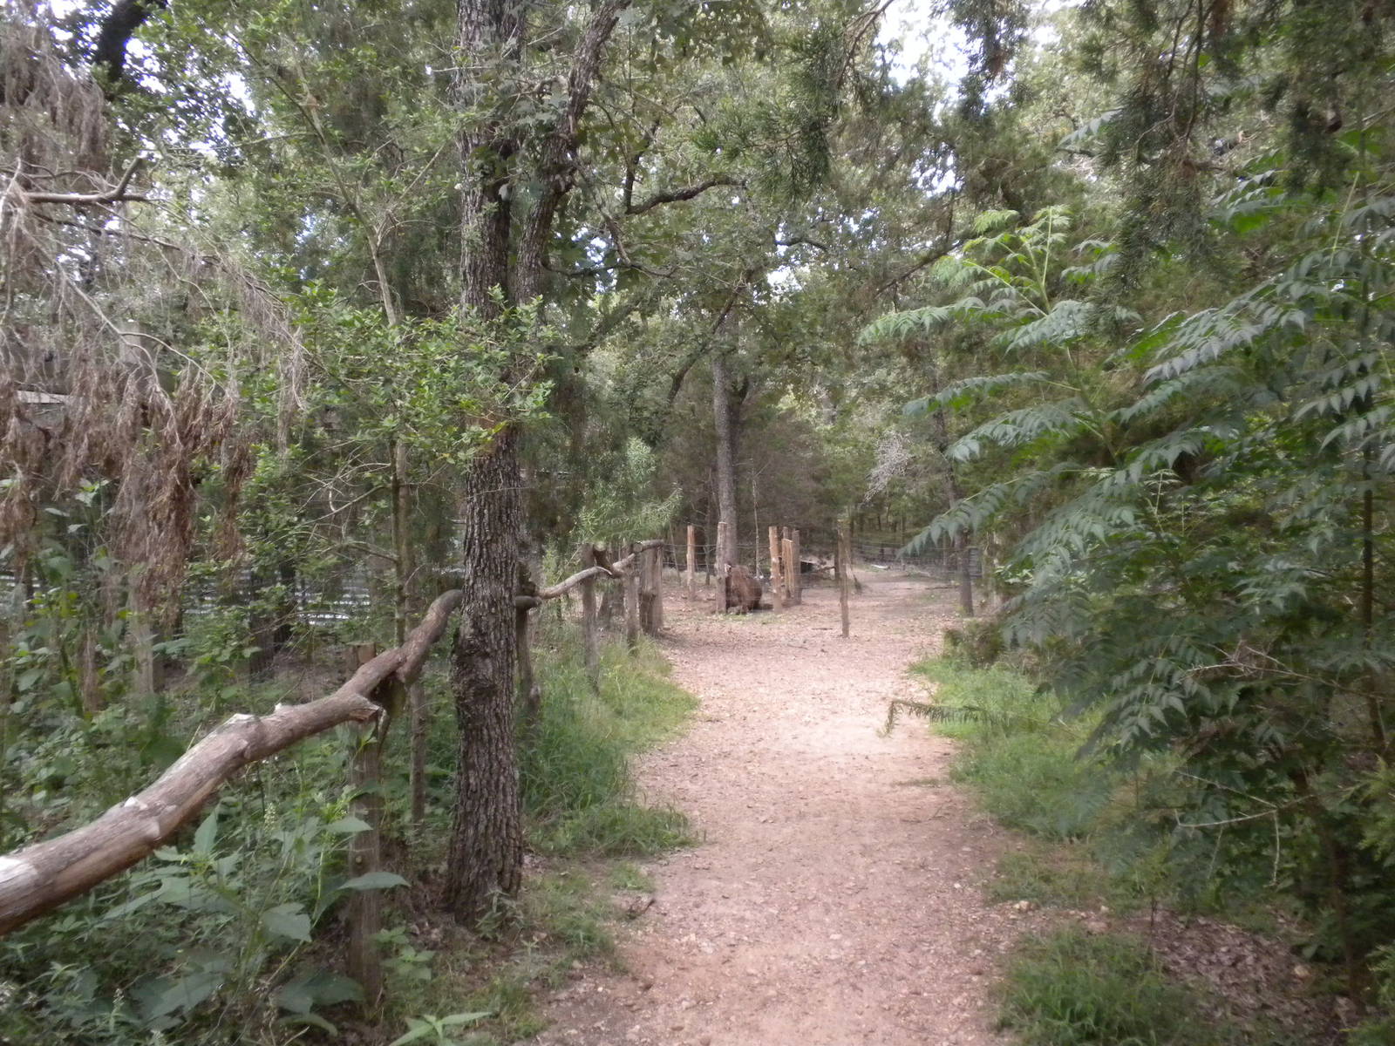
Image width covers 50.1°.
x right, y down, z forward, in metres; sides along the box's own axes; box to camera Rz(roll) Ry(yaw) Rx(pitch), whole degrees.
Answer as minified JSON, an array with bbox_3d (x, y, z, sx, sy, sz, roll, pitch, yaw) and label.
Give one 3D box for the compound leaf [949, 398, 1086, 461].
[{"bbox_3d":[0.987,-0.287,4.600,0.430,0.190,0.220,0,1,0],"label":"compound leaf"}]

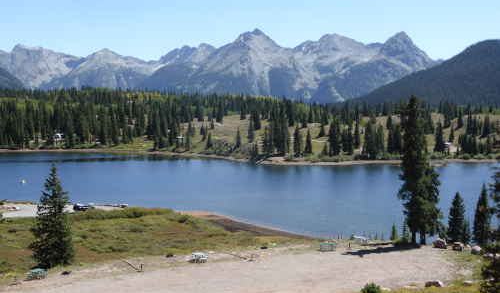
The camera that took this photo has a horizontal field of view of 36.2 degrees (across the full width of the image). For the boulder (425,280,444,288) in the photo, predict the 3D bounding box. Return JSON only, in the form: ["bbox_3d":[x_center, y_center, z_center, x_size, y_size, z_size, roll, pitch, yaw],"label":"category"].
[{"bbox_3d":[17.903,13.273,74.000,1.850,0.800,1.400,0,3,0],"label":"boulder"}]

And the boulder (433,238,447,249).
[{"bbox_3d":[23.542,12.024,94.500,1.700,1.200,1.400,0,3,0],"label":"boulder"}]

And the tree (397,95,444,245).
[{"bbox_3d":[22.142,3.135,100.000,6.100,19.400,5.600,0,2,0],"label":"tree"}]

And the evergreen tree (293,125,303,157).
[{"bbox_3d":[21.221,-2.234,342.000,4.000,14.400,4.000,0,2,0],"label":"evergreen tree"}]

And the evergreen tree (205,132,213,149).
[{"bbox_3d":[-22.013,-2.960,412.000,3.500,9.300,3.500,0,2,0],"label":"evergreen tree"}]

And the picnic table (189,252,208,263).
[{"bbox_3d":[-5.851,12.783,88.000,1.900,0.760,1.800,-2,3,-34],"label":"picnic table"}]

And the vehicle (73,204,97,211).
[{"bbox_3d":[-33.902,12.593,157.000,4.600,1.650,1.850,-1,3,-12],"label":"vehicle"}]

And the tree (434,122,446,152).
[{"bbox_3d":[92.077,-4.688,370.000,5.200,14.500,5.000,0,2,0],"label":"tree"}]

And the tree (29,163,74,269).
[{"bbox_3d":[-22.526,7.899,87.000,5.200,11.900,5.100,0,2,0],"label":"tree"}]

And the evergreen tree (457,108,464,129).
[{"bbox_3d":[118.524,-16.290,430.000,2.900,11.000,2.900,0,3,0],"label":"evergreen tree"}]

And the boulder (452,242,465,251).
[{"bbox_3d":[25.288,12.147,92.800,1.450,1.000,1.250,0,3,0],"label":"boulder"}]

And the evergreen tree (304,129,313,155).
[{"bbox_3d":[23.353,-1.583,303.000,3.000,9.900,3.000,0,3,0],"label":"evergreen tree"}]

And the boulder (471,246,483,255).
[{"bbox_3d":[28.159,12.931,95.000,1.450,0.950,1.200,0,2,0],"label":"boulder"}]

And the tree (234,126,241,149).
[{"bbox_3d":[-5.033,-4.376,335.000,2.500,9.000,2.500,0,3,0],"label":"tree"}]

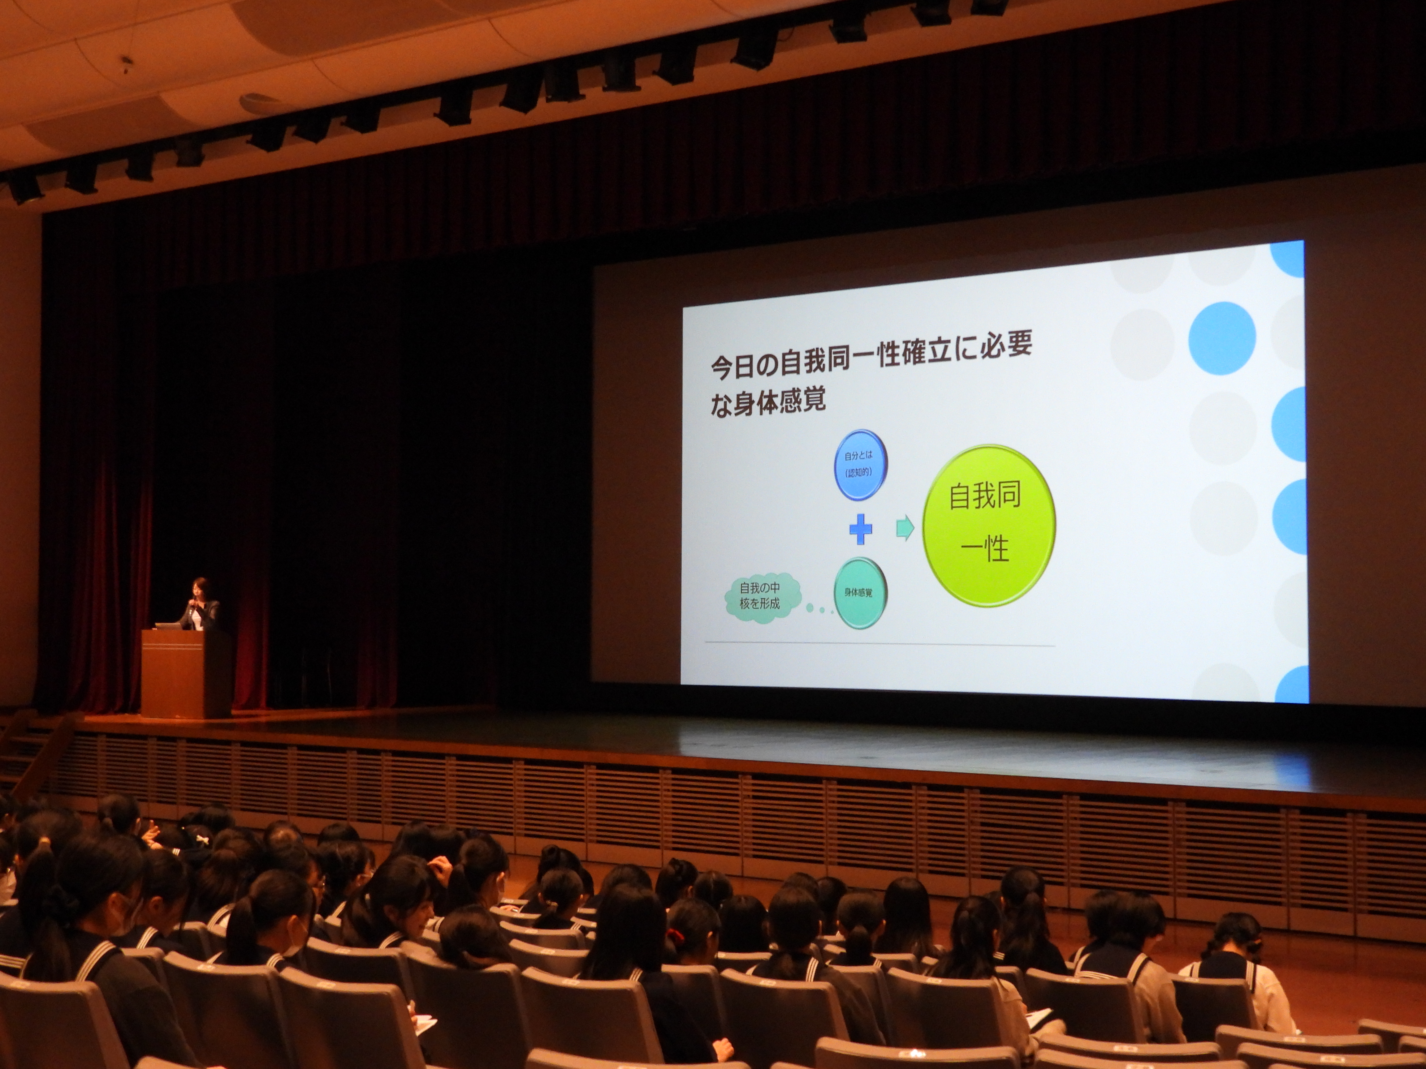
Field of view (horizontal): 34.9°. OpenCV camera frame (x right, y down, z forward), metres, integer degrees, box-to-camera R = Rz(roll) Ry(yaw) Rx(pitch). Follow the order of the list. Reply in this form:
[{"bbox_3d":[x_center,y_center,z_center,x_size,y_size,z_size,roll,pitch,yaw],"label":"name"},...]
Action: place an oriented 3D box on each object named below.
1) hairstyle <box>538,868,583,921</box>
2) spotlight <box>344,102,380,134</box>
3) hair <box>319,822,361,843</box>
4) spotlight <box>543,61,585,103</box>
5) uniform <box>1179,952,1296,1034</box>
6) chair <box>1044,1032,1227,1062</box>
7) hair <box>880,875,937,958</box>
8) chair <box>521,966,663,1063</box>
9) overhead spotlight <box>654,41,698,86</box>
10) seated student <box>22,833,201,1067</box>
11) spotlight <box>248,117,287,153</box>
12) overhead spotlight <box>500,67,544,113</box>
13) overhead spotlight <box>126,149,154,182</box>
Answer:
[{"bbox_3d":[-0.664,1.570,9.900,0.190,0.250,0.220,0,-2,17],"label":"hairstyle"},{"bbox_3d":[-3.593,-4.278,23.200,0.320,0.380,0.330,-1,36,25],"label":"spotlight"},{"bbox_3d":[-1.743,1.457,10.600,0.200,0.250,0.230,-2,-3,41],"label":"hair"},{"bbox_3d":[-1.428,-4.364,21.678,0.310,0.410,0.310,-2,9,41],"label":"spotlight"},{"bbox_3d":[2.292,2.067,9.865,0.470,0.520,0.380,-1,-2,28],"label":"uniform"},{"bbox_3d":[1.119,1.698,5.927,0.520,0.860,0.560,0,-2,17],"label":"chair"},{"bbox_3d":[0.834,1.634,9.710,0.225,0.340,0.240,-1,-2,39],"label":"hair"},{"bbox_3d":[-0.282,1.838,7.439,0.520,0.870,0.600,-1,-2,31],"label":"chair"},{"bbox_3d":[-0.342,-4.344,20.765,0.310,0.410,0.310,17,18,40],"label":"overhead spotlight"},{"bbox_3d":[-1.315,1.302,5.429,0.480,1.170,0.760,-2,-3,41],"label":"seated student"},{"bbox_3d":[-4.822,-4.321,24.514,0.310,0.380,0.320,0,36,15],"label":"spotlight"},{"bbox_3d":[-1.859,-4.349,22.040,0.310,0.410,0.310,20,20,40],"label":"overhead spotlight"},{"bbox_3d":[-6.543,-4.226,25.889,0.310,0.380,0.320,-1,36,25],"label":"overhead spotlight"}]

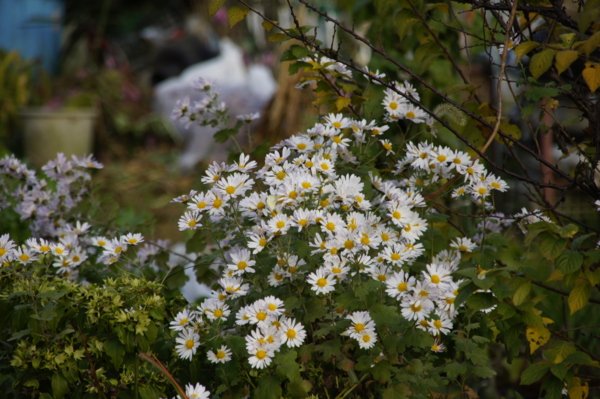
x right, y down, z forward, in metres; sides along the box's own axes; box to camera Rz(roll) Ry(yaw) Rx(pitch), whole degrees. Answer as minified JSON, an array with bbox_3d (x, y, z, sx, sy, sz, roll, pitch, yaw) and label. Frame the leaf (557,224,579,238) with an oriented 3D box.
[{"bbox_3d":[0.359,0.043,6.700,0.029,0.019,0.022,0,7,0],"label":"leaf"}]

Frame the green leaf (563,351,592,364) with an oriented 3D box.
[{"bbox_3d":[0.422,0.240,7.600,0.046,0.021,0.025,-1,6,-7],"label":"green leaf"}]

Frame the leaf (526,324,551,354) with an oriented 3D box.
[{"bbox_3d":[0.363,0.213,7.600,0.035,0.044,0.018,15,0,2],"label":"leaf"}]

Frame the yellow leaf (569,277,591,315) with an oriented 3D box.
[{"bbox_3d":[0.425,0.146,7.600,0.030,0.058,0.020,27,0,4],"label":"yellow leaf"}]

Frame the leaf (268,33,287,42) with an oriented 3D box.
[{"bbox_3d":[-0.034,-0.246,7.600,0.027,0.015,0.016,0,3,0],"label":"leaf"}]

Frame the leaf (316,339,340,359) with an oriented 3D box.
[{"bbox_3d":[0.042,0.225,7.550,0.039,0.030,0.018,0,6,0],"label":"leaf"}]

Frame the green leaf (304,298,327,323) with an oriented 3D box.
[{"bbox_3d":[0.021,0.151,6.850,0.030,0.036,0.015,0,7,0],"label":"green leaf"}]

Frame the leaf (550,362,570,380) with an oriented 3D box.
[{"bbox_3d":[0.392,0.260,7.550,0.027,0.027,0.014,-1,6,-6],"label":"leaf"}]

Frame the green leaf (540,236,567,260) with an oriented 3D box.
[{"bbox_3d":[0.383,0.074,7.550,0.038,0.036,0.020,0,3,0],"label":"green leaf"}]

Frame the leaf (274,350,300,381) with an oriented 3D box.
[{"bbox_3d":[-0.019,0.253,7.600,0.040,0.046,0.020,0,3,0],"label":"leaf"}]

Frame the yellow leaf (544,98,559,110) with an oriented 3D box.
[{"bbox_3d":[0.390,-0.147,7.750,0.022,0.019,0.013,0,6,0],"label":"yellow leaf"}]

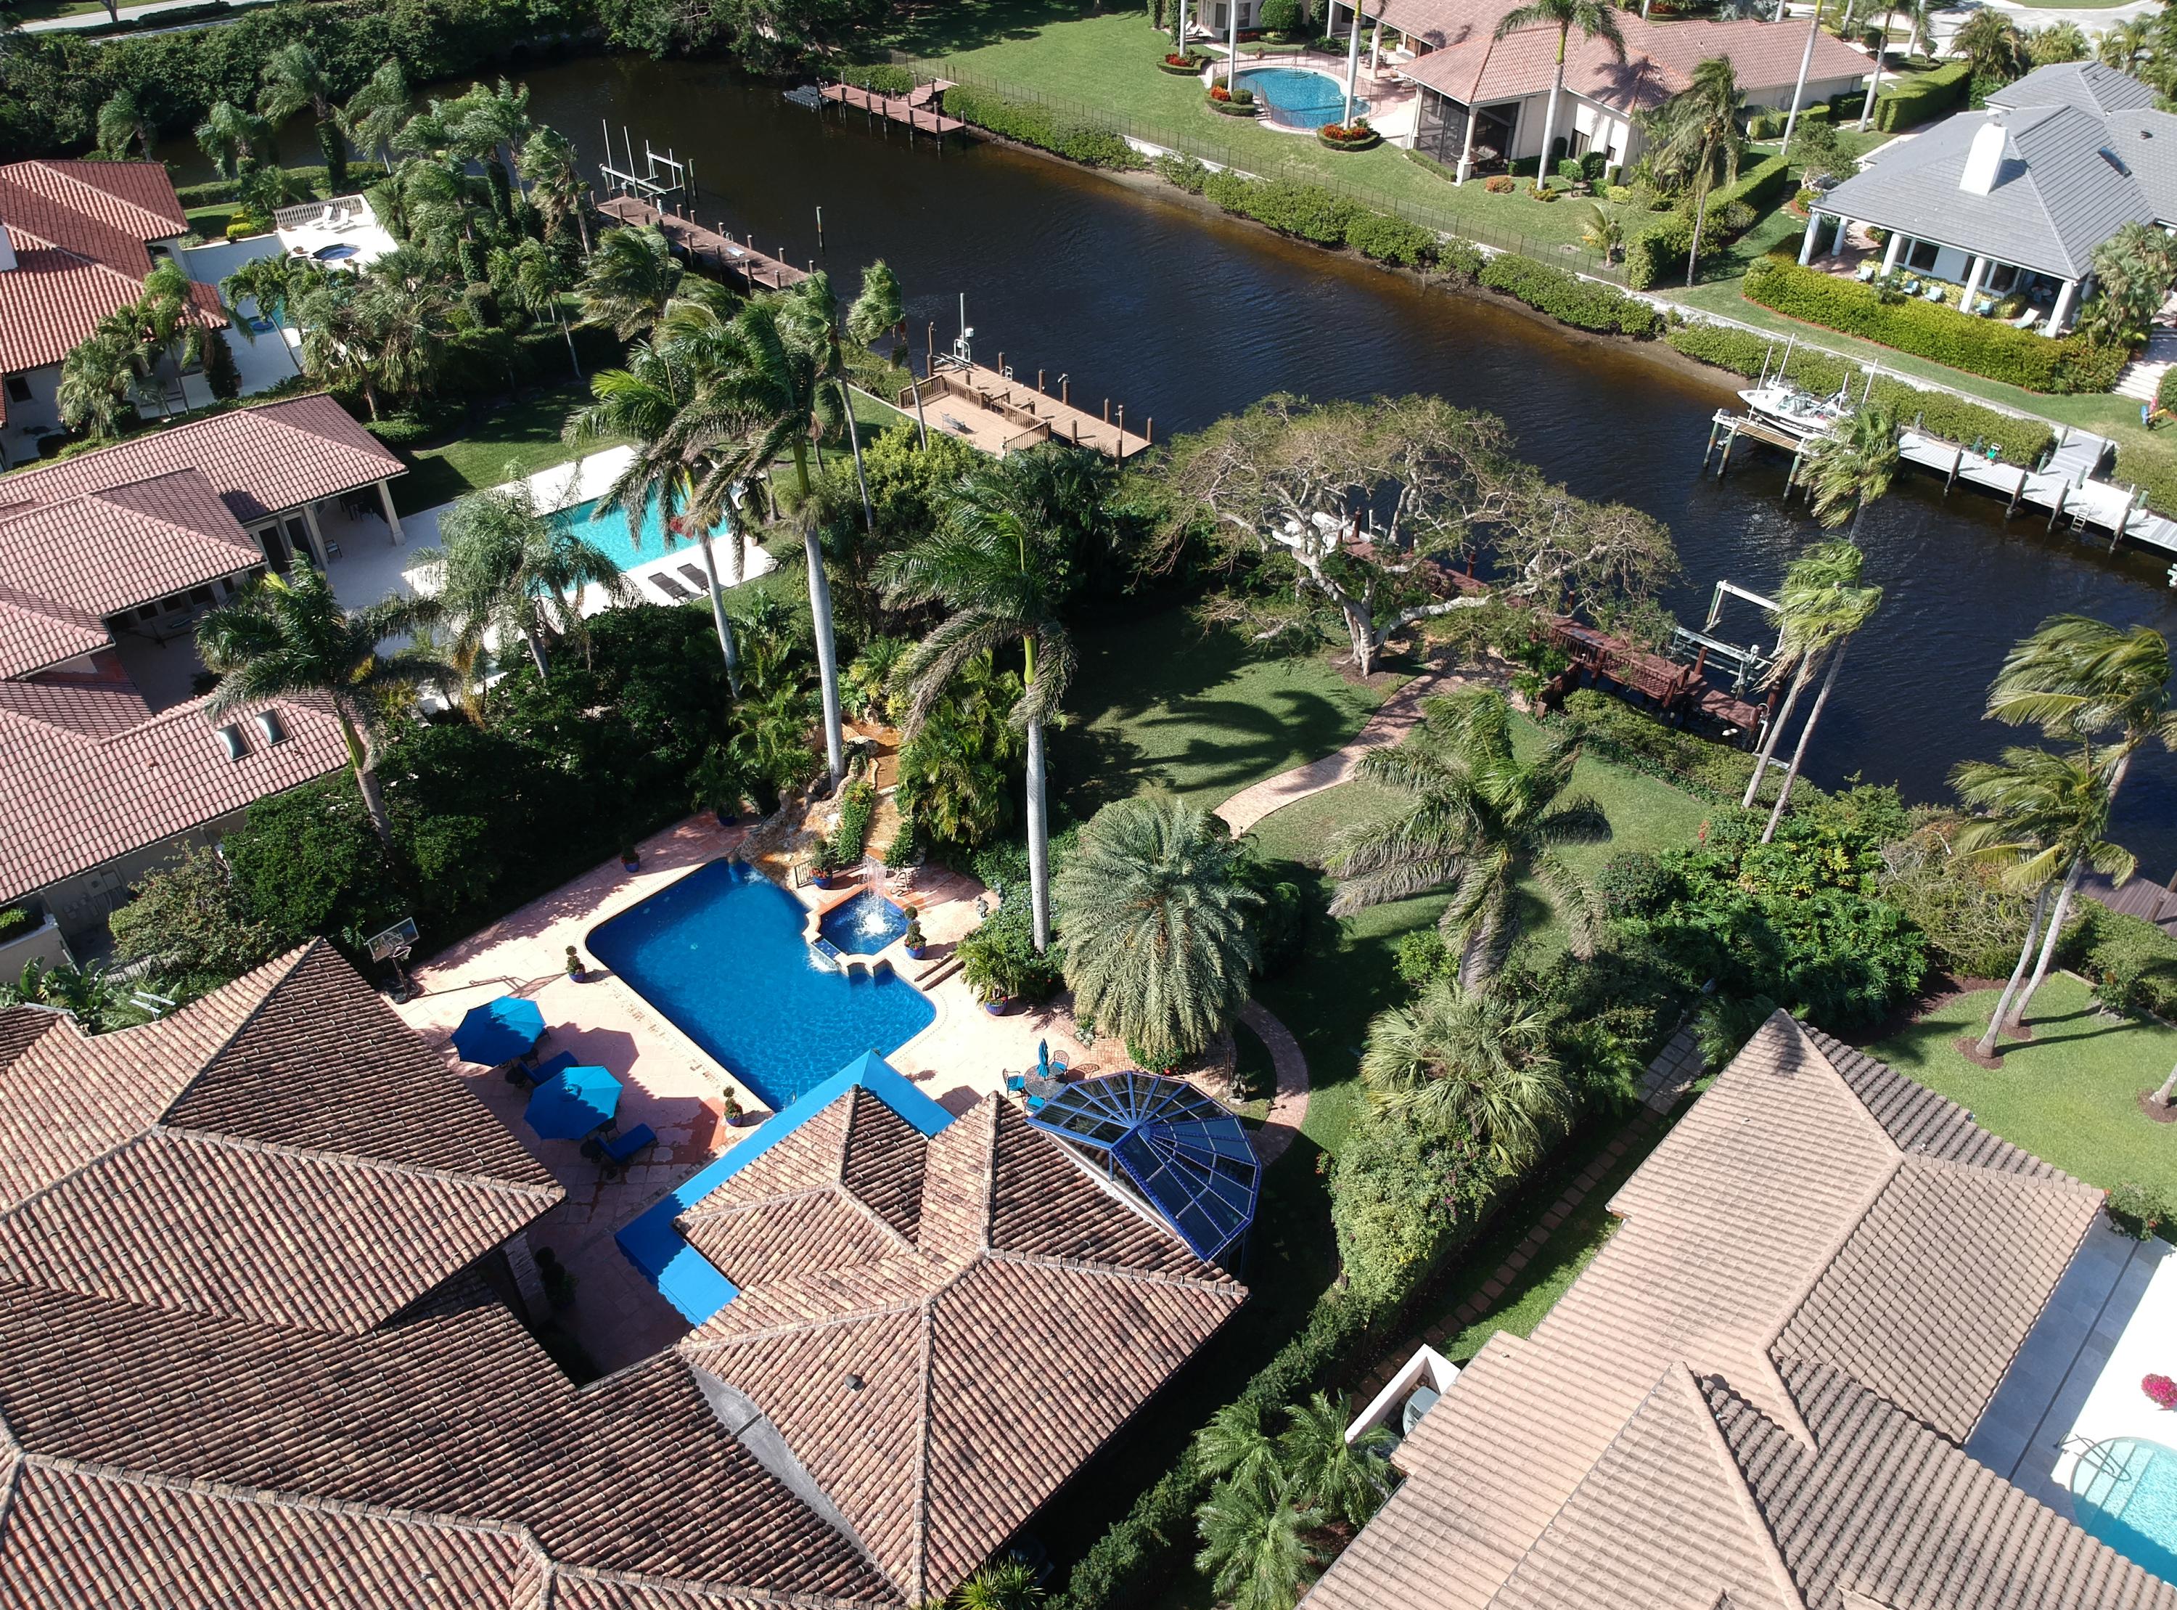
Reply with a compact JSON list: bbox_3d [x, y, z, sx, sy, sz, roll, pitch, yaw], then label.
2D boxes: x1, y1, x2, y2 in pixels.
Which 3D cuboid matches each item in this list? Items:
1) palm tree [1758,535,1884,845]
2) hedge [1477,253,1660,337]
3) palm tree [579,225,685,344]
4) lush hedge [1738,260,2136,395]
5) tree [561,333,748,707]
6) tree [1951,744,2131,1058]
[{"bbox_3d":[22.787,-3.813,51.411,3.800,10.800,3.600,0,39,0],"label":"palm tree"},{"bbox_3d":[28.694,-30.308,93.049,10.800,2.200,2.500,30,48,32],"label":"hedge"},{"bbox_3d":[-21.983,-23.841,77.662,5.000,8.900,5.000,0,39,0],"label":"palm tree"},{"bbox_3d":[45.693,-26.686,87.279,4.800,1.500,20.300,-30,48,-32],"label":"lush hedge"},{"bbox_3d":[-14.412,-9.313,55.049,6.200,15.230,5.600,0,39,0],"label":"tree"},{"bbox_3d":[24.927,3.319,43.119,4.900,10.400,4.600,1,40,0],"label":"tree"}]

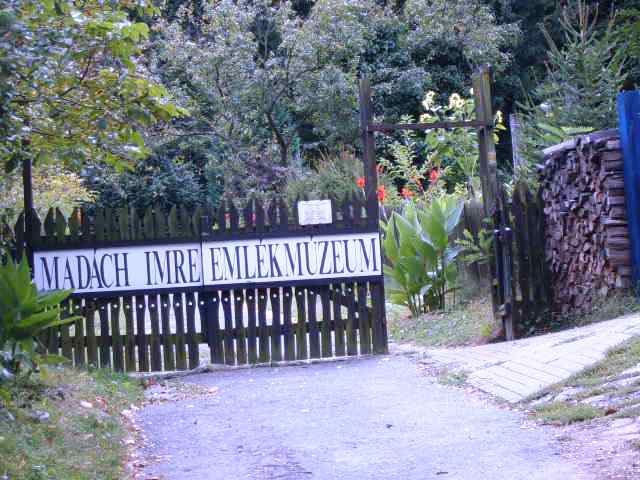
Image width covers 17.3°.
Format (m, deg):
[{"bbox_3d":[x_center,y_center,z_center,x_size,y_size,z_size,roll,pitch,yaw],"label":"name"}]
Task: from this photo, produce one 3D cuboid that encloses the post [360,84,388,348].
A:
[{"bbox_3d":[0.503,-0.219,19.650,0.115,2.550,0.110,-3,1,-6],"label":"post"}]

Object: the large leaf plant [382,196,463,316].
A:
[{"bbox_3d":[1.060,0.171,21.800,0.800,1.200,0.750,-3,1,0],"label":"large leaf plant"}]

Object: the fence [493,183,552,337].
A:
[{"bbox_3d":[1.912,0.203,19.900,0.600,1.400,0.130,-4,1,-28],"label":"fence"}]

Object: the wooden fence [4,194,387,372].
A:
[{"bbox_3d":[-1.132,0.400,19.400,3.420,1.500,0.120,-3,1,-6],"label":"wooden fence"}]

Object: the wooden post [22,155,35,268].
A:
[{"bbox_3d":[-2.653,0.161,19.350,0.100,2.200,0.100,-3,1,-6],"label":"wooden post"}]

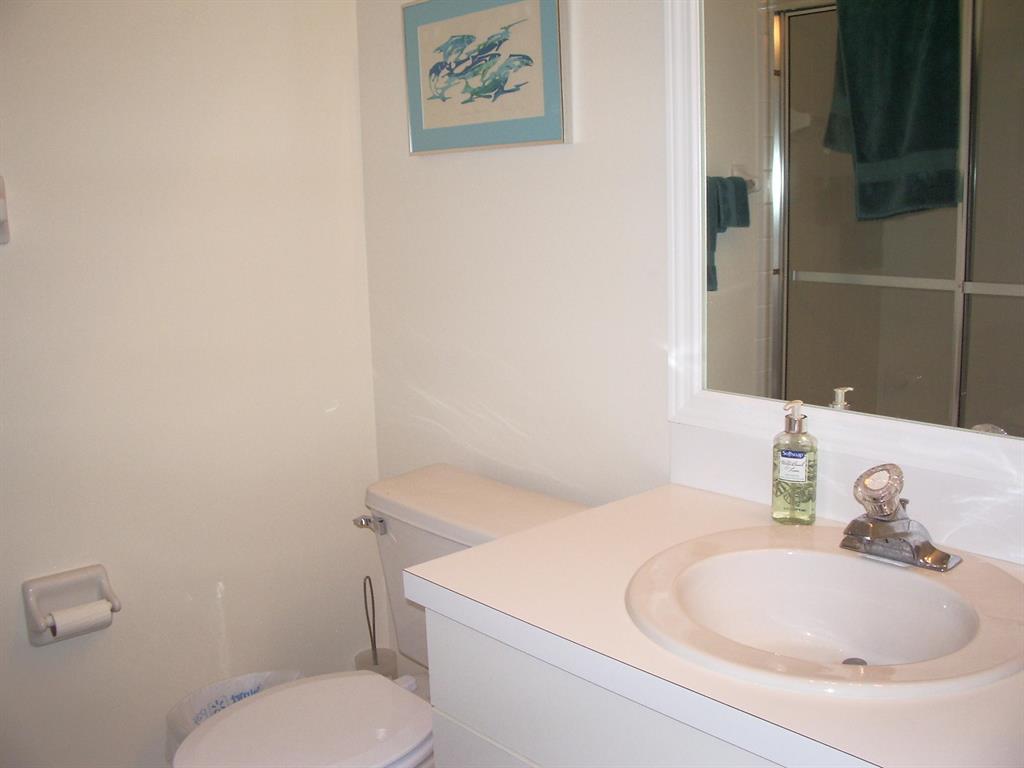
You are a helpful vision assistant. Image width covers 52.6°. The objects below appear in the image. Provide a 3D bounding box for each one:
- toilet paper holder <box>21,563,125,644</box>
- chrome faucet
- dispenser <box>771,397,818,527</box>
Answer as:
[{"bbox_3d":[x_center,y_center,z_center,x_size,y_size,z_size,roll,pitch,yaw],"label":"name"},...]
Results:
[{"bbox_3d":[-0.853,0.440,2.017,0.149,0.130,0.083,-11,14,-40],"label":"toilet paper holder"},{"bbox_3d":[0.490,0.170,1.359,0.149,0.134,0.146,-11,14,-40],"label":"chrome faucet"},{"bbox_3d":[0.431,0.120,1.568,0.063,0.186,0.053,5,13,35],"label":"dispenser"}]

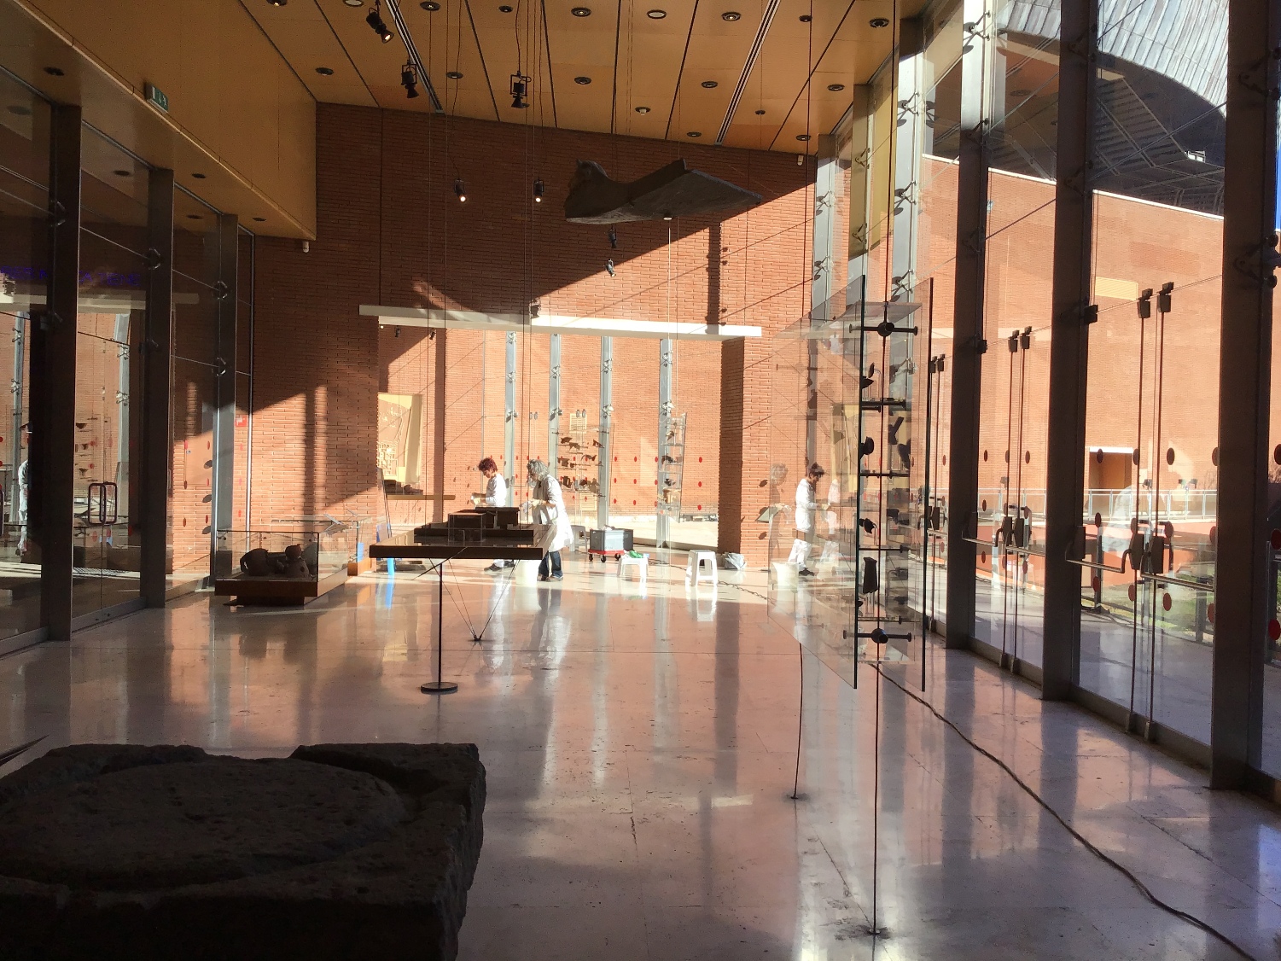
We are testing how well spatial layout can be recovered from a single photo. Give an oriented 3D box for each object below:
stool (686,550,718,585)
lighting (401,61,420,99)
[{"bbox_3d":[0.810,1.163,15.100,0.345,0.445,0.345,1,1,-14],"label":"stool"},{"bbox_3d":[-1.404,-2.440,7.000,0.110,0.210,0.130,2,1,20],"label":"lighting"}]

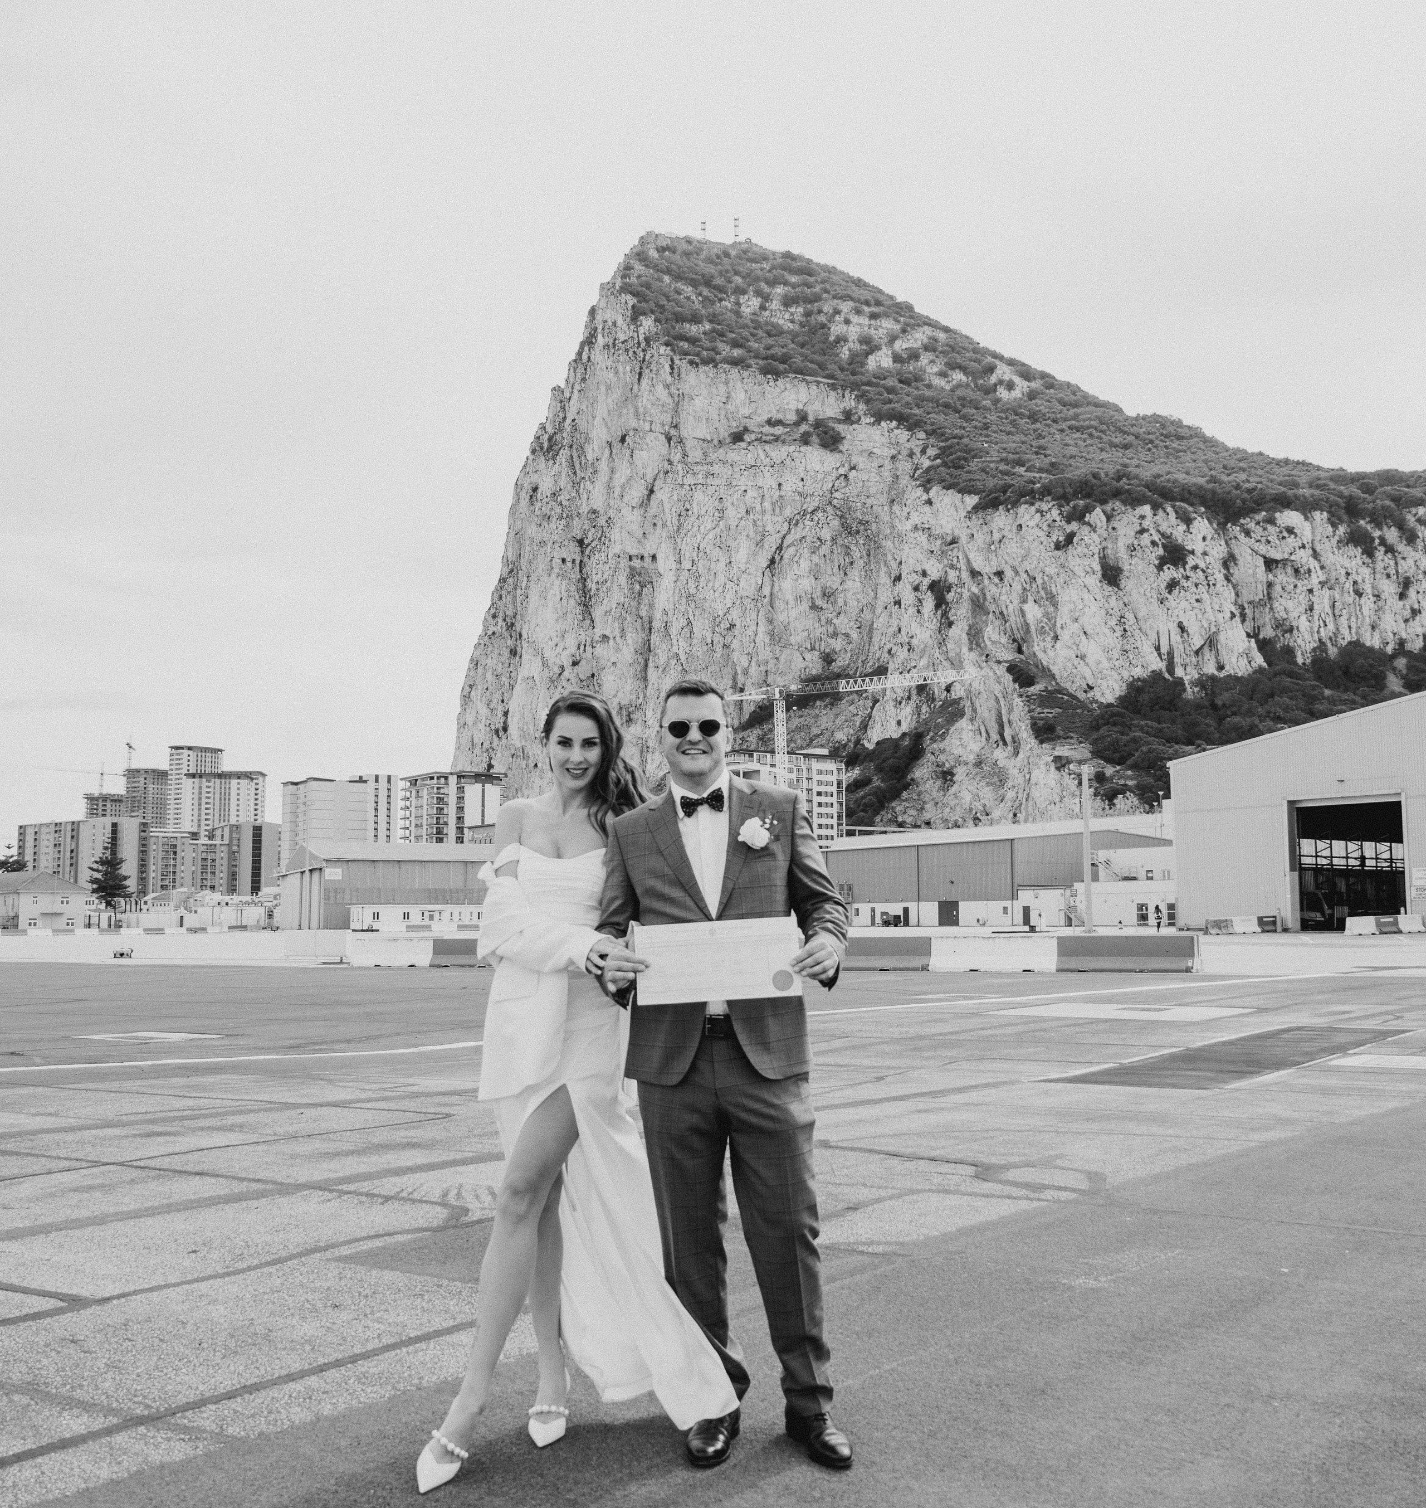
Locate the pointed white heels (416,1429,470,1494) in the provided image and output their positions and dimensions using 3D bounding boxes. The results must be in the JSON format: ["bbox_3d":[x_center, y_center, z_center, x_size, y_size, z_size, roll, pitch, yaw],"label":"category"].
[{"bbox_3d":[-0.580,1.544,3.563,0.090,0.120,0.240,-2,-6,22],"label":"pointed white heels"}]

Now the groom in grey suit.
[{"bbox_3d":[0.019,0.710,3.778,0.610,1.820,0.460,0,-6,0],"label":"groom in grey suit"}]

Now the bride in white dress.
[{"bbox_3d":[-0.303,0.732,3.836,0.710,1.790,0.600,-1,-6,6],"label":"bride in white dress"}]

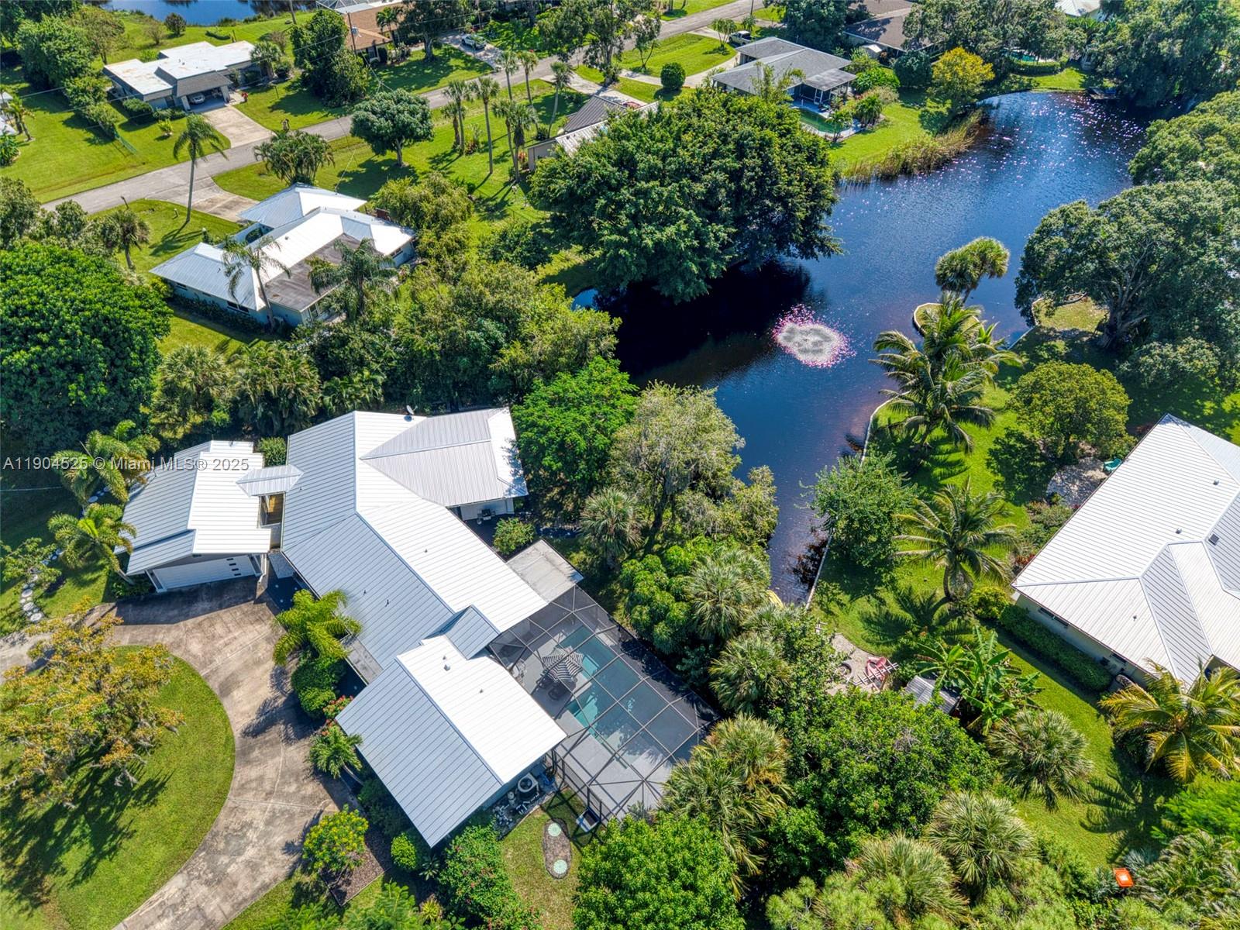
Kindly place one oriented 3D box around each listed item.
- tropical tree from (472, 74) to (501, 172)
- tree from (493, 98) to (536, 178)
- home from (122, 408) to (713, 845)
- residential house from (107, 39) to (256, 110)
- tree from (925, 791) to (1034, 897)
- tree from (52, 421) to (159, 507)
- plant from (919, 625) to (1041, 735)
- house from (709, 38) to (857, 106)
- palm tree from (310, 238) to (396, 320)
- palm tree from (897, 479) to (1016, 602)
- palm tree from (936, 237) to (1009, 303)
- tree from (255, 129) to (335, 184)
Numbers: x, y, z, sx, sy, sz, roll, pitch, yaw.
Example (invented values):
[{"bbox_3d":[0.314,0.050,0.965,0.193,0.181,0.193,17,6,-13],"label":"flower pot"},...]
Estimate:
[{"bbox_3d":[-14.411,-37.137,94.212,3.100,10.840,3.100,1,45,0],"label":"tropical tree"},{"bbox_3d":[-11.563,-35.795,95.040,4.800,8.500,3.300,2,44,0],"label":"tree"},{"bbox_3d":[-12.850,6.725,54.676,27.000,4.900,39.600,-33,54,-29],"label":"home"},{"bbox_3d":[-55.885,-51.830,113.698,17.900,3.900,14.700,-32,53,-30],"label":"residential house"},{"bbox_3d":[17.042,18.910,41.618,4.900,6.600,4.900,1,45,0],"label":"tree"},{"bbox_3d":[-34.942,0.713,59.446,6.000,6.600,5.500,2,44,0],"label":"tree"},{"bbox_3d":[20.459,12.563,48.935,6.300,4.200,4.800,2,44,0],"label":"plant"},{"bbox_3d":[22.257,-55.022,120.508,19.800,4.300,18.200,-33,54,-31],"label":"house"},{"bbox_3d":[-22.775,-15.387,74.065,7.200,8.540,7.200,1,45,0],"label":"palm tree"},{"bbox_3d":[21.726,5.695,56.073,7.300,6.800,6.800,2,44,0],"label":"palm tree"},{"bbox_3d":[31.348,-16.270,79.194,5.800,7.600,4.200,2,44,0],"label":"palm tree"},{"bbox_3d":[-35.476,-33.391,93.624,8.300,6.090,8.300,1,45,0],"label":"tree"}]

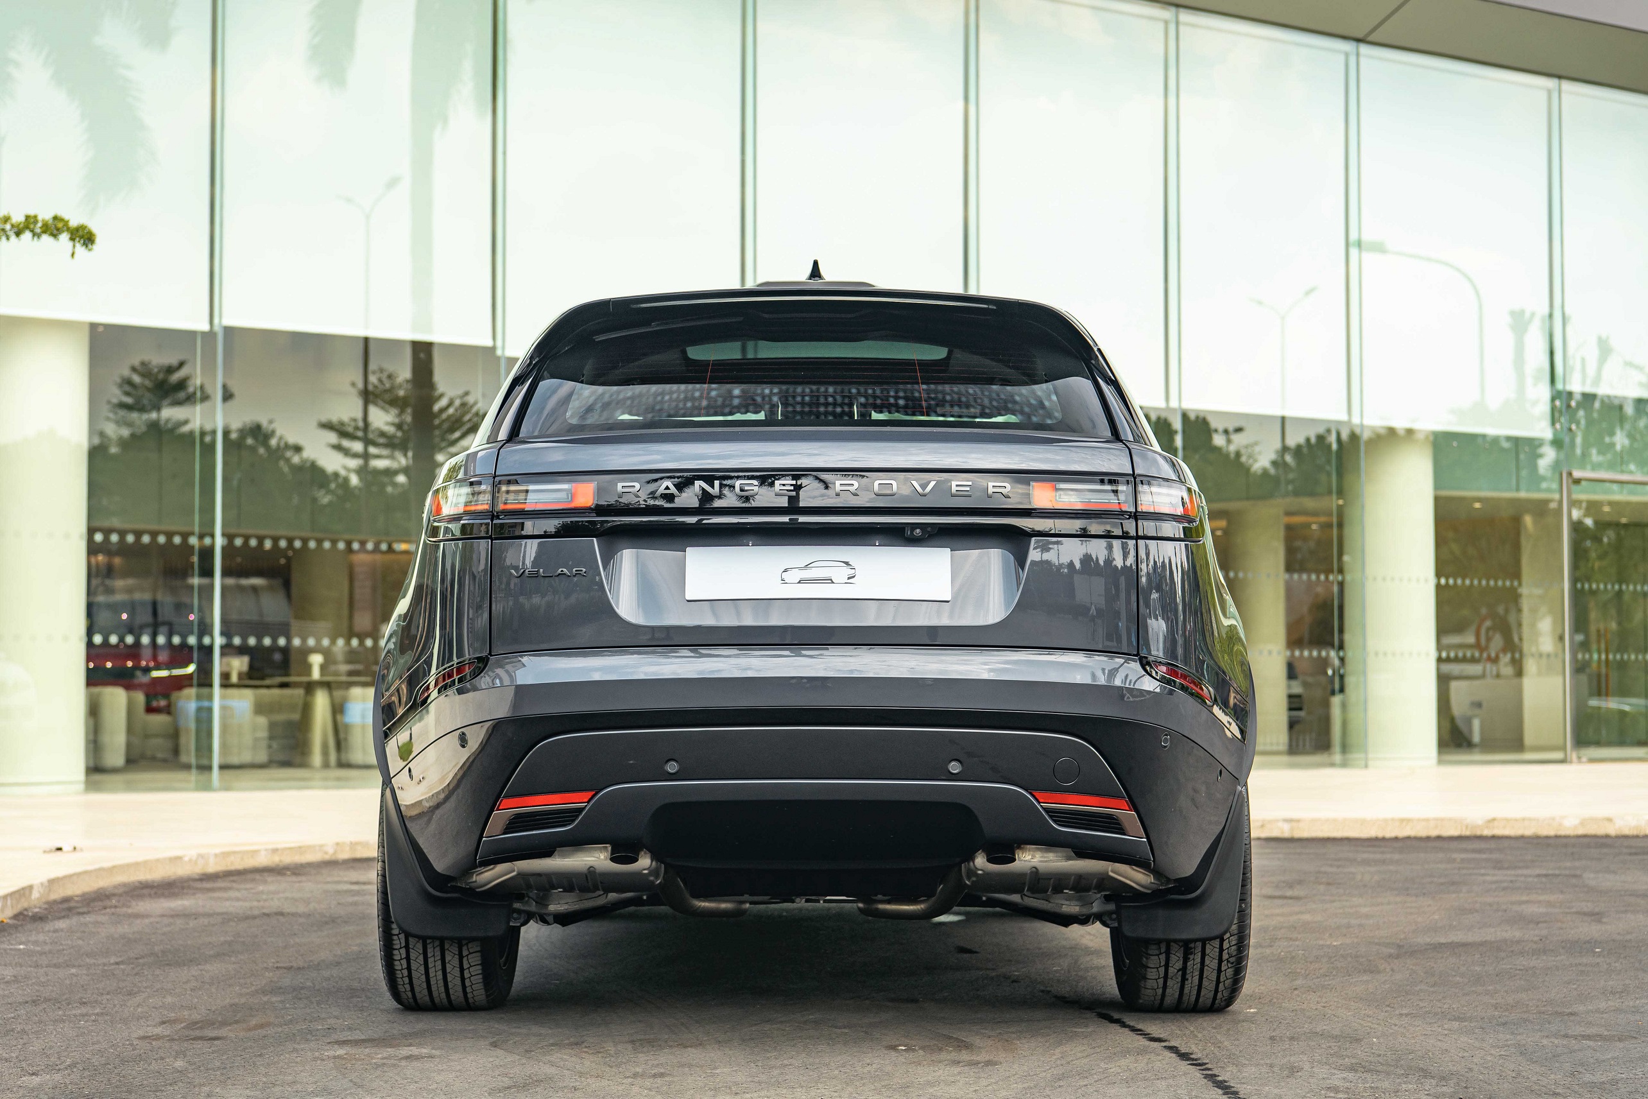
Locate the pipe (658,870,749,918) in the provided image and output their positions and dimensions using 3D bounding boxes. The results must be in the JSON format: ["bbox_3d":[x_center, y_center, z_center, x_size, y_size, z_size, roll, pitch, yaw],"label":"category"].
[{"bbox_3d":[-0.251,0.714,6.192,0.190,0.110,0.150,0,-3,0],"label":"pipe"}]

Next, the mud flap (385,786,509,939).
[{"bbox_3d":[-0.801,0.665,6.350,0.275,0.325,0.140,0,-3,-1],"label":"mud flap"}]

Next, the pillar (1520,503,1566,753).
[{"bbox_3d":[7.869,0.858,32.500,0.520,2.680,0.520,0,-3,-1],"label":"pillar"}]

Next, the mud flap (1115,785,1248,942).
[{"bbox_3d":[0.760,0.665,6.350,0.275,0.325,0.140,0,-3,-1],"label":"mud flap"}]

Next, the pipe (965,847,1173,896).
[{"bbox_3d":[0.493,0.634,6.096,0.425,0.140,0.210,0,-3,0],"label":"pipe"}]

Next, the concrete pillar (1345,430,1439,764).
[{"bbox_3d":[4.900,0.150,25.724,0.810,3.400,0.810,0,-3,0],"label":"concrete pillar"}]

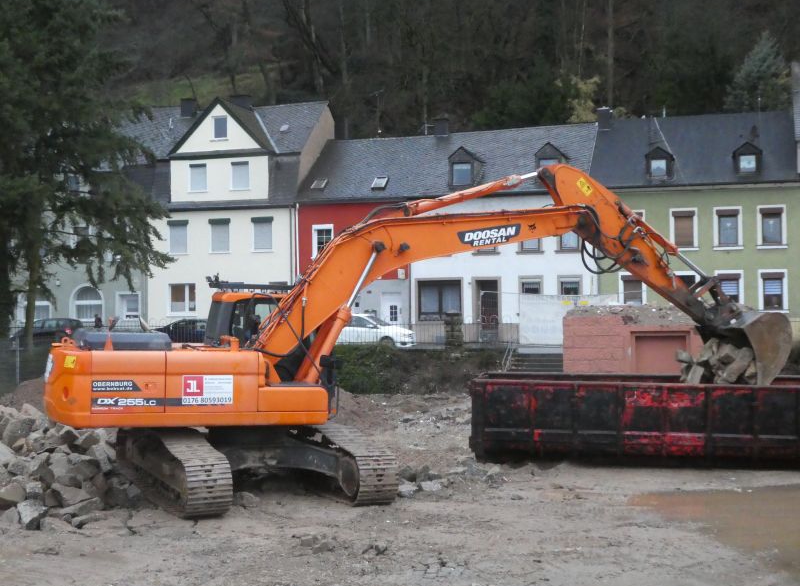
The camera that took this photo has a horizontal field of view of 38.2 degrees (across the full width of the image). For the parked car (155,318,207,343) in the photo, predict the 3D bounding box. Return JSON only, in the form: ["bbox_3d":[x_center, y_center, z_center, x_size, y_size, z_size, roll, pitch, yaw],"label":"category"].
[{"bbox_3d":[-10.151,1.996,55.001,4.300,1.470,1.780,-1,0,17],"label":"parked car"}]

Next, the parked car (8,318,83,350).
[{"bbox_3d":[-17.328,2.033,57.002,4.150,1.520,1.750,-1,0,20],"label":"parked car"}]

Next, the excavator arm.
[{"bbox_3d":[2.329,-0.225,19.310,9.596,3.790,1.250,-1,0,-16],"label":"excavator arm"}]

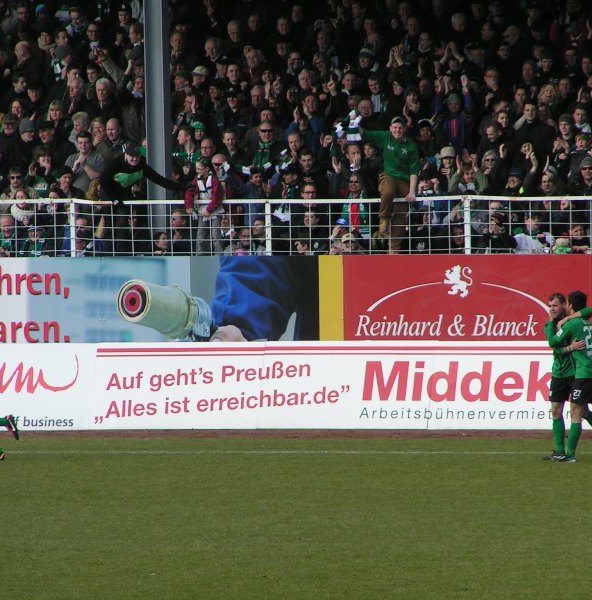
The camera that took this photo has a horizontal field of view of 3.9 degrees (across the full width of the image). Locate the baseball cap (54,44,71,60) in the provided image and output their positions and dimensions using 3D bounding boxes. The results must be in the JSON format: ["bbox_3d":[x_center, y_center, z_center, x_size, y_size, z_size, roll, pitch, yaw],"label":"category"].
[{"bbox_3d":[-2.858,-3.030,107.500,0.220,0.180,0.190,17,15,39],"label":"baseball cap"}]

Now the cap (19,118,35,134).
[{"bbox_3d":[-3.253,-2.094,106.000,0.190,0.180,0.220,-2,3,-41],"label":"cap"}]

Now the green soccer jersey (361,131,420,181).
[{"bbox_3d":[1.119,-1.699,104.000,0.700,0.610,0.340,0,3,-6],"label":"green soccer jersey"}]

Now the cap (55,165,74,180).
[{"bbox_3d":[-2.755,-1.517,104.500,0.200,0.170,0.240,-1,3,-27],"label":"cap"}]

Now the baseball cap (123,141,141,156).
[{"bbox_3d":[-1.948,-1.794,104.000,0.190,0.160,0.260,2,12,-18],"label":"baseball cap"}]

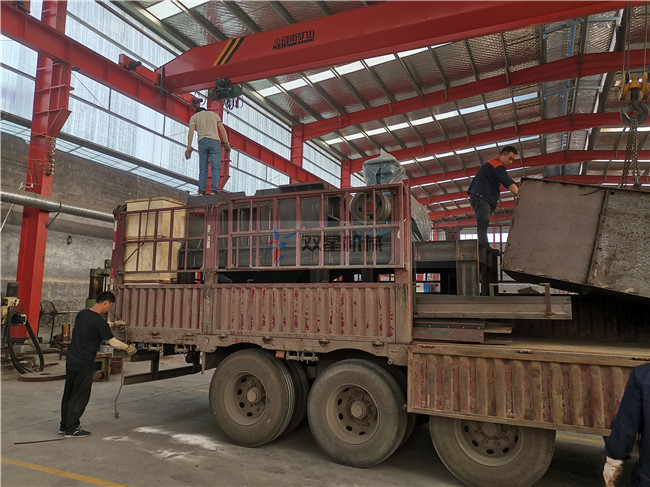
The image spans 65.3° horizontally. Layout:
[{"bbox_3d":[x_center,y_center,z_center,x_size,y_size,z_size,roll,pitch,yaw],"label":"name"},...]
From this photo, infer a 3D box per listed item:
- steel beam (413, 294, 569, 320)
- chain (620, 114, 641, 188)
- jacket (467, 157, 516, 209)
[{"bbox_3d":[1.526,0.627,4.963,1.591,0.218,0.200,-2,-8,24],"label":"steel beam"},{"bbox_3d":[3.135,-0.944,5.200,0.180,0.740,0.280,-3,-8,27],"label":"chain"},{"bbox_3d":[2.168,-0.794,6.600,0.570,0.620,0.480,-2,-8,23],"label":"jacket"}]

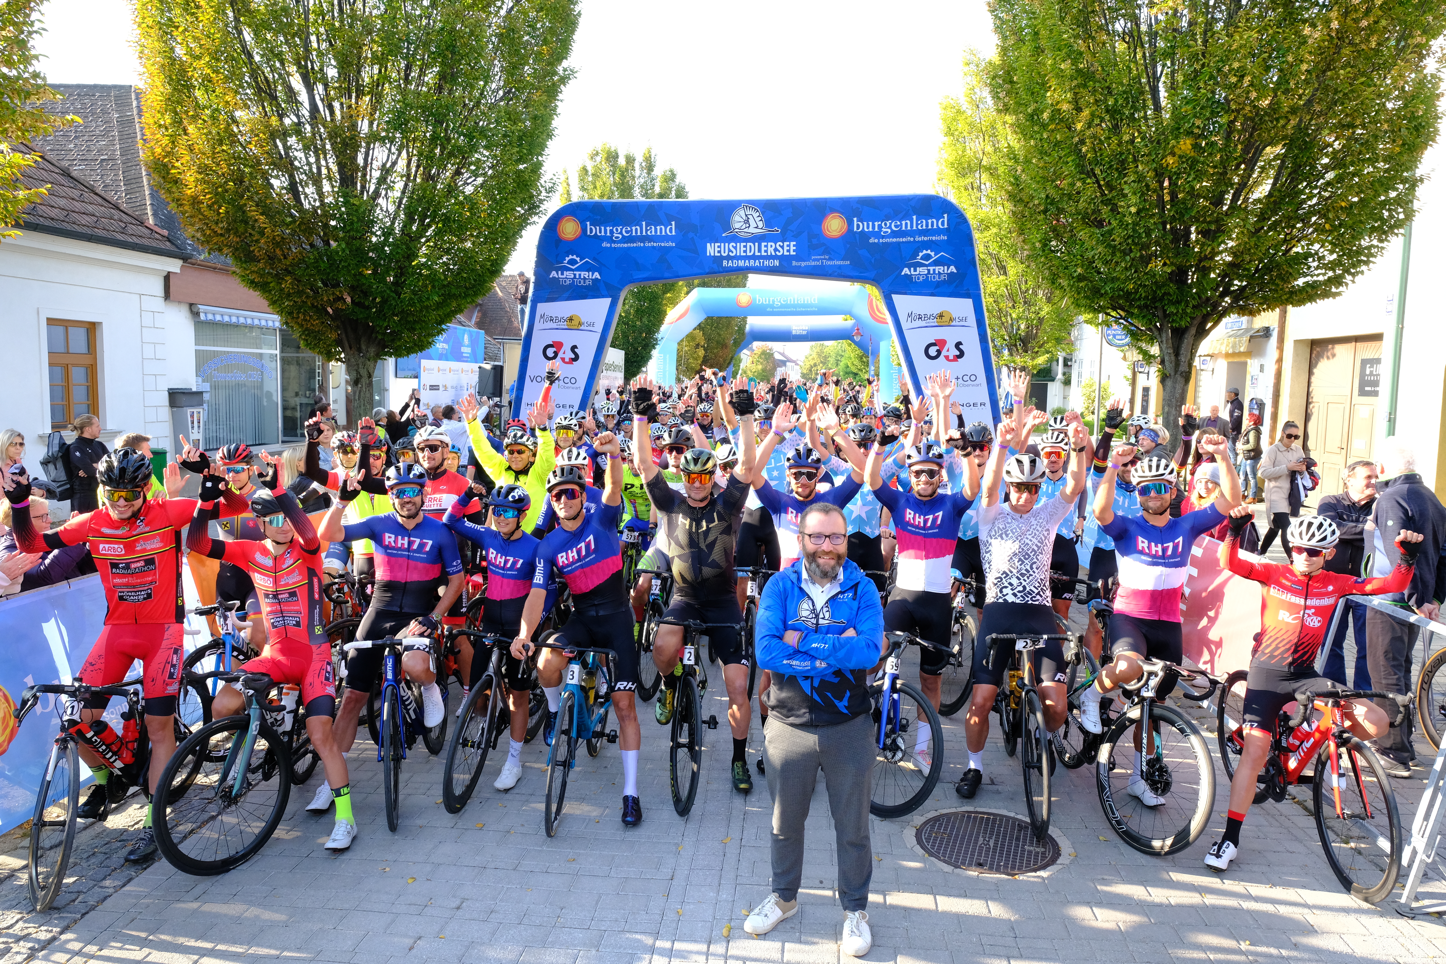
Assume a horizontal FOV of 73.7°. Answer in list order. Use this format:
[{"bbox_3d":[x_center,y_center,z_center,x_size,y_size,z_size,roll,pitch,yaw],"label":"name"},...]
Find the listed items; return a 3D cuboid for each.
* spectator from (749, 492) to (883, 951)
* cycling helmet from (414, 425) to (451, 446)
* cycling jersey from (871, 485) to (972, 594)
[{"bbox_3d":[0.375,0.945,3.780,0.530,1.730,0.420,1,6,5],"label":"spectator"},{"bbox_3d":[-1.717,-0.261,5.700,0.215,0.158,0.280,1,6,8],"label":"cycling helmet"},{"bbox_3d":[1.098,0.314,5.250,0.530,0.550,0.290,2,6,14],"label":"cycling jersey"}]

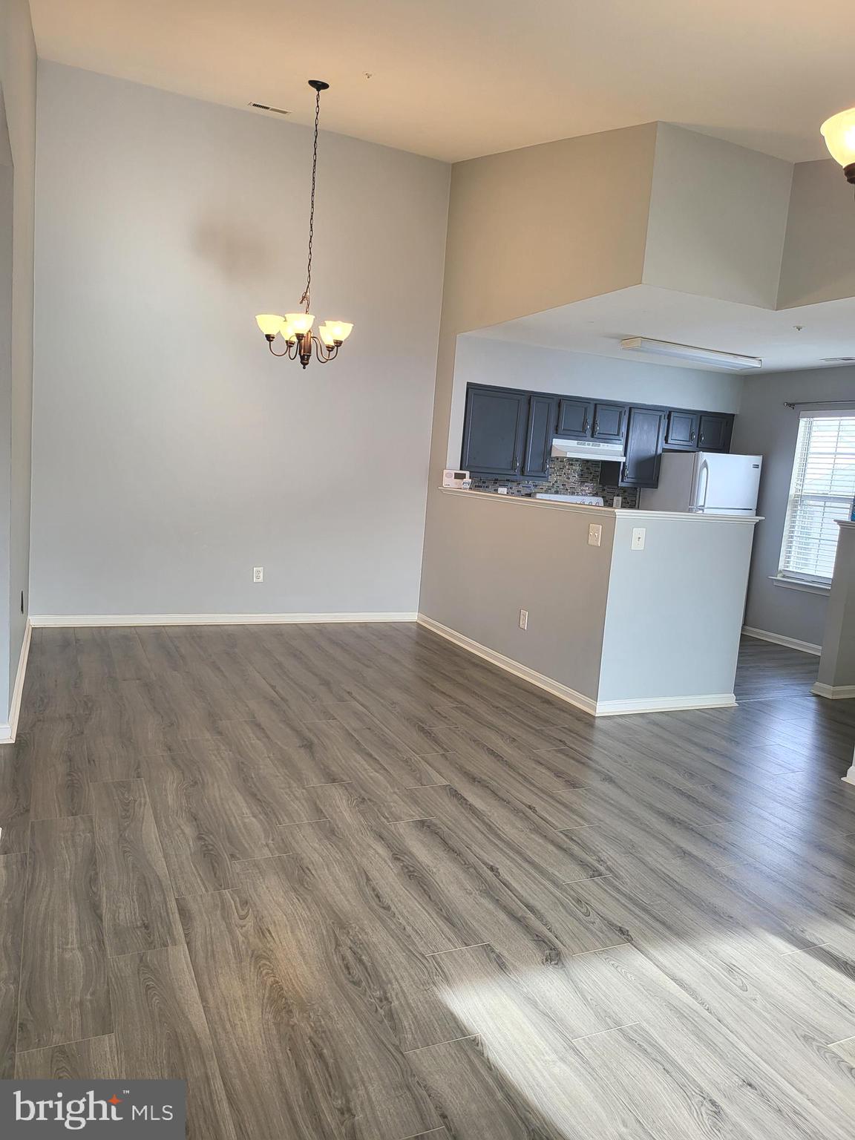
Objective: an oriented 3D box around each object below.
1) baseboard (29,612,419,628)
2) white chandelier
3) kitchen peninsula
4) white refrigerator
[{"bbox_3d":[-1.519,0.406,6.524,3.128,0.087,0.023,1,8,-24],"label":"baseboard"},{"bbox_3d":[-0.711,-2.084,4.843,0.612,1.665,0.612,1,8,-24],"label":"white chandelier"},{"bbox_3d":[1.017,0.075,6.063,1.151,1.222,2.742,1,8,-24],"label":"kitchen peninsula"},{"bbox_3d":[2.517,-0.243,7.535,0.761,1.695,0.779,1,8,-24],"label":"white refrigerator"}]

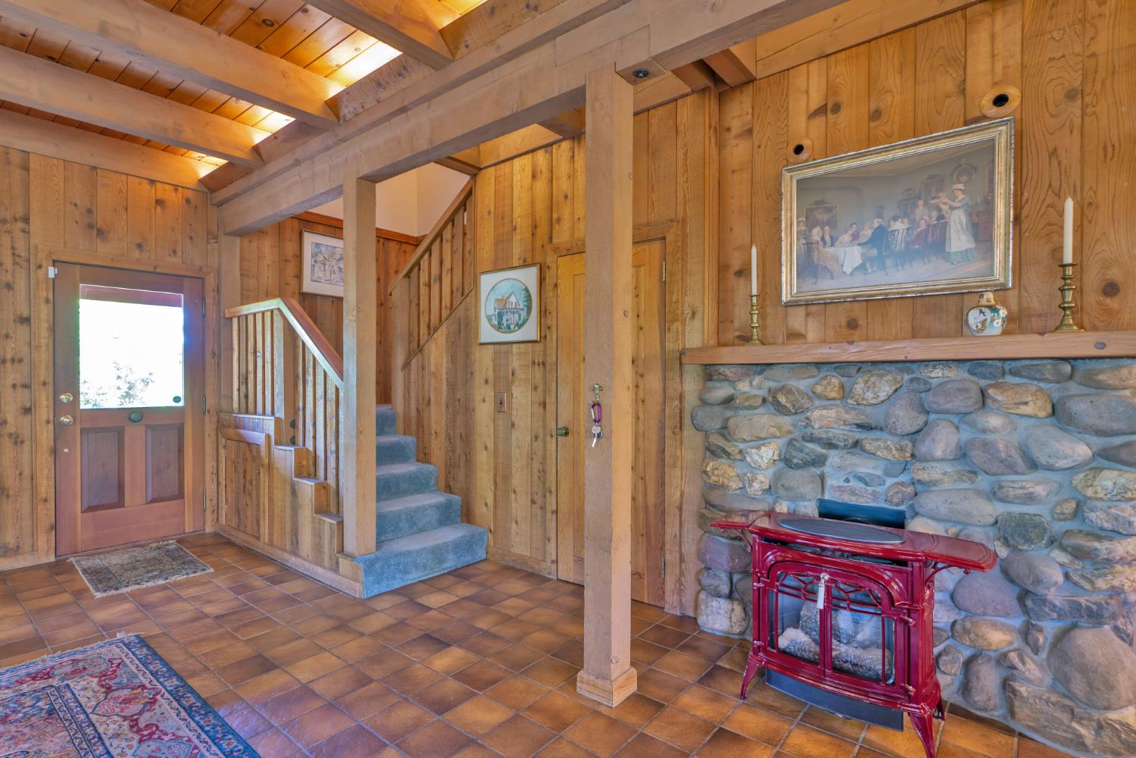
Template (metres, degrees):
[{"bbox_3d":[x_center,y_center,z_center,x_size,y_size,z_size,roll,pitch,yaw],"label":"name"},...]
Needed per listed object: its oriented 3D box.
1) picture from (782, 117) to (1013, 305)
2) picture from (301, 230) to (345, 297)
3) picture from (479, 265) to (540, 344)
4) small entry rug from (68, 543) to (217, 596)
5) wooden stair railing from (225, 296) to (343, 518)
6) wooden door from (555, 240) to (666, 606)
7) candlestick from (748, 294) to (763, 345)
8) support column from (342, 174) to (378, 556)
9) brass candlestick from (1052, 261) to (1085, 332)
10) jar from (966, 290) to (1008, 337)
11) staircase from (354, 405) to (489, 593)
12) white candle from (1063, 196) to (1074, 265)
[{"bbox_3d":[1.361,-0.667,2.437,0.860,0.646,0.050,0,0,39],"label":"picture"},{"bbox_3d":[-2.229,-1.079,5.456,0.025,0.582,0.660,0,0,39],"label":"picture"},{"bbox_3d":[-0.389,-0.483,3.779,0.568,0.495,0.025,0,0,39],"label":"picture"},{"bbox_3d":[-2.870,1.243,3.817,1.010,0.010,0.610,0,0,43],"label":"small entry rug"},{"bbox_3d":[-2.038,0.137,4.068,1.830,1.405,0.135,0,0,39],"label":"wooden stair railing"},{"bbox_3d":[0.242,0.245,3.317,0.751,2.008,0.043,0,0,39],"label":"wooden door"},{"bbox_3d":[0.891,-0.281,2.721,0.081,0.250,0.080,0,0,39],"label":"candlestick"},{"bbox_3d":[-1.265,-0.063,3.454,0.143,2.234,0.137,0,0,39],"label":"support column"},{"bbox_3d":[1.766,-0.285,2.003,0.084,0.251,0.084,0,0,39],"label":"brass candlestick"},{"bbox_3d":[1.583,-0.249,2.153,0.124,0.176,0.124,0,0,39],"label":"jar"},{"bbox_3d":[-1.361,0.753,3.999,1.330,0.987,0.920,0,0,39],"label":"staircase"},{"bbox_3d":[1.766,-0.521,2.001,0.023,0.247,0.024,0,0,39],"label":"white candle"}]

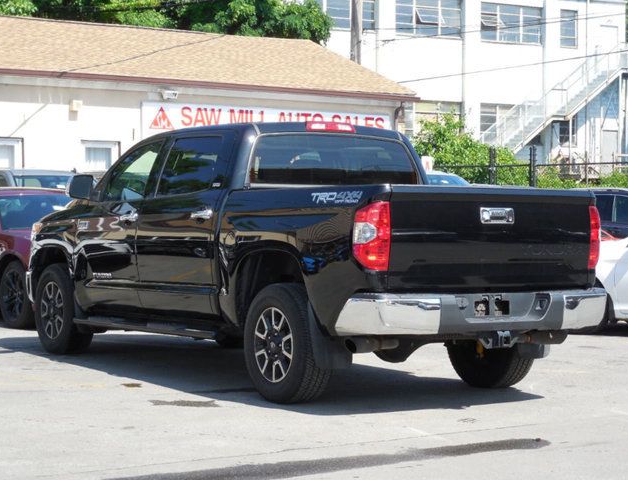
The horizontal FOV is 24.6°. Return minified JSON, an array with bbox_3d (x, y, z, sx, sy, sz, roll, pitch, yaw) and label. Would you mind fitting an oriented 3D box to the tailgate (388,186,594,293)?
[{"bbox_3d":[1.137,-0.009,9.109,1.630,0.640,0.110,0,1,-33],"label":"tailgate"}]

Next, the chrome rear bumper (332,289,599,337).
[{"bbox_3d":[1.094,0.447,9.176,1.950,0.265,0.440,0,1,-33],"label":"chrome rear bumper"}]

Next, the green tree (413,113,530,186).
[{"bbox_3d":[3.276,-1.030,30.000,2.700,3.100,2.600,1,1,0],"label":"green tree"}]

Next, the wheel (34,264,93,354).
[{"bbox_3d":[-2.163,0.605,12.624,0.280,0.795,0.800,0,1,-33],"label":"wheel"}]

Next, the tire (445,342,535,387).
[{"bbox_3d":[1.294,0.677,10.454,0.280,0.795,0.800,0,1,-33],"label":"tire"}]

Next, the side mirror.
[{"bbox_3d":[-1.891,-0.424,11.691,0.250,0.210,0.180,0,1,-33],"label":"side mirror"}]

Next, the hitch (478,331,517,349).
[{"bbox_3d":[1.168,0.620,9.061,0.290,0.125,0.160,0,1,-33],"label":"hitch"}]

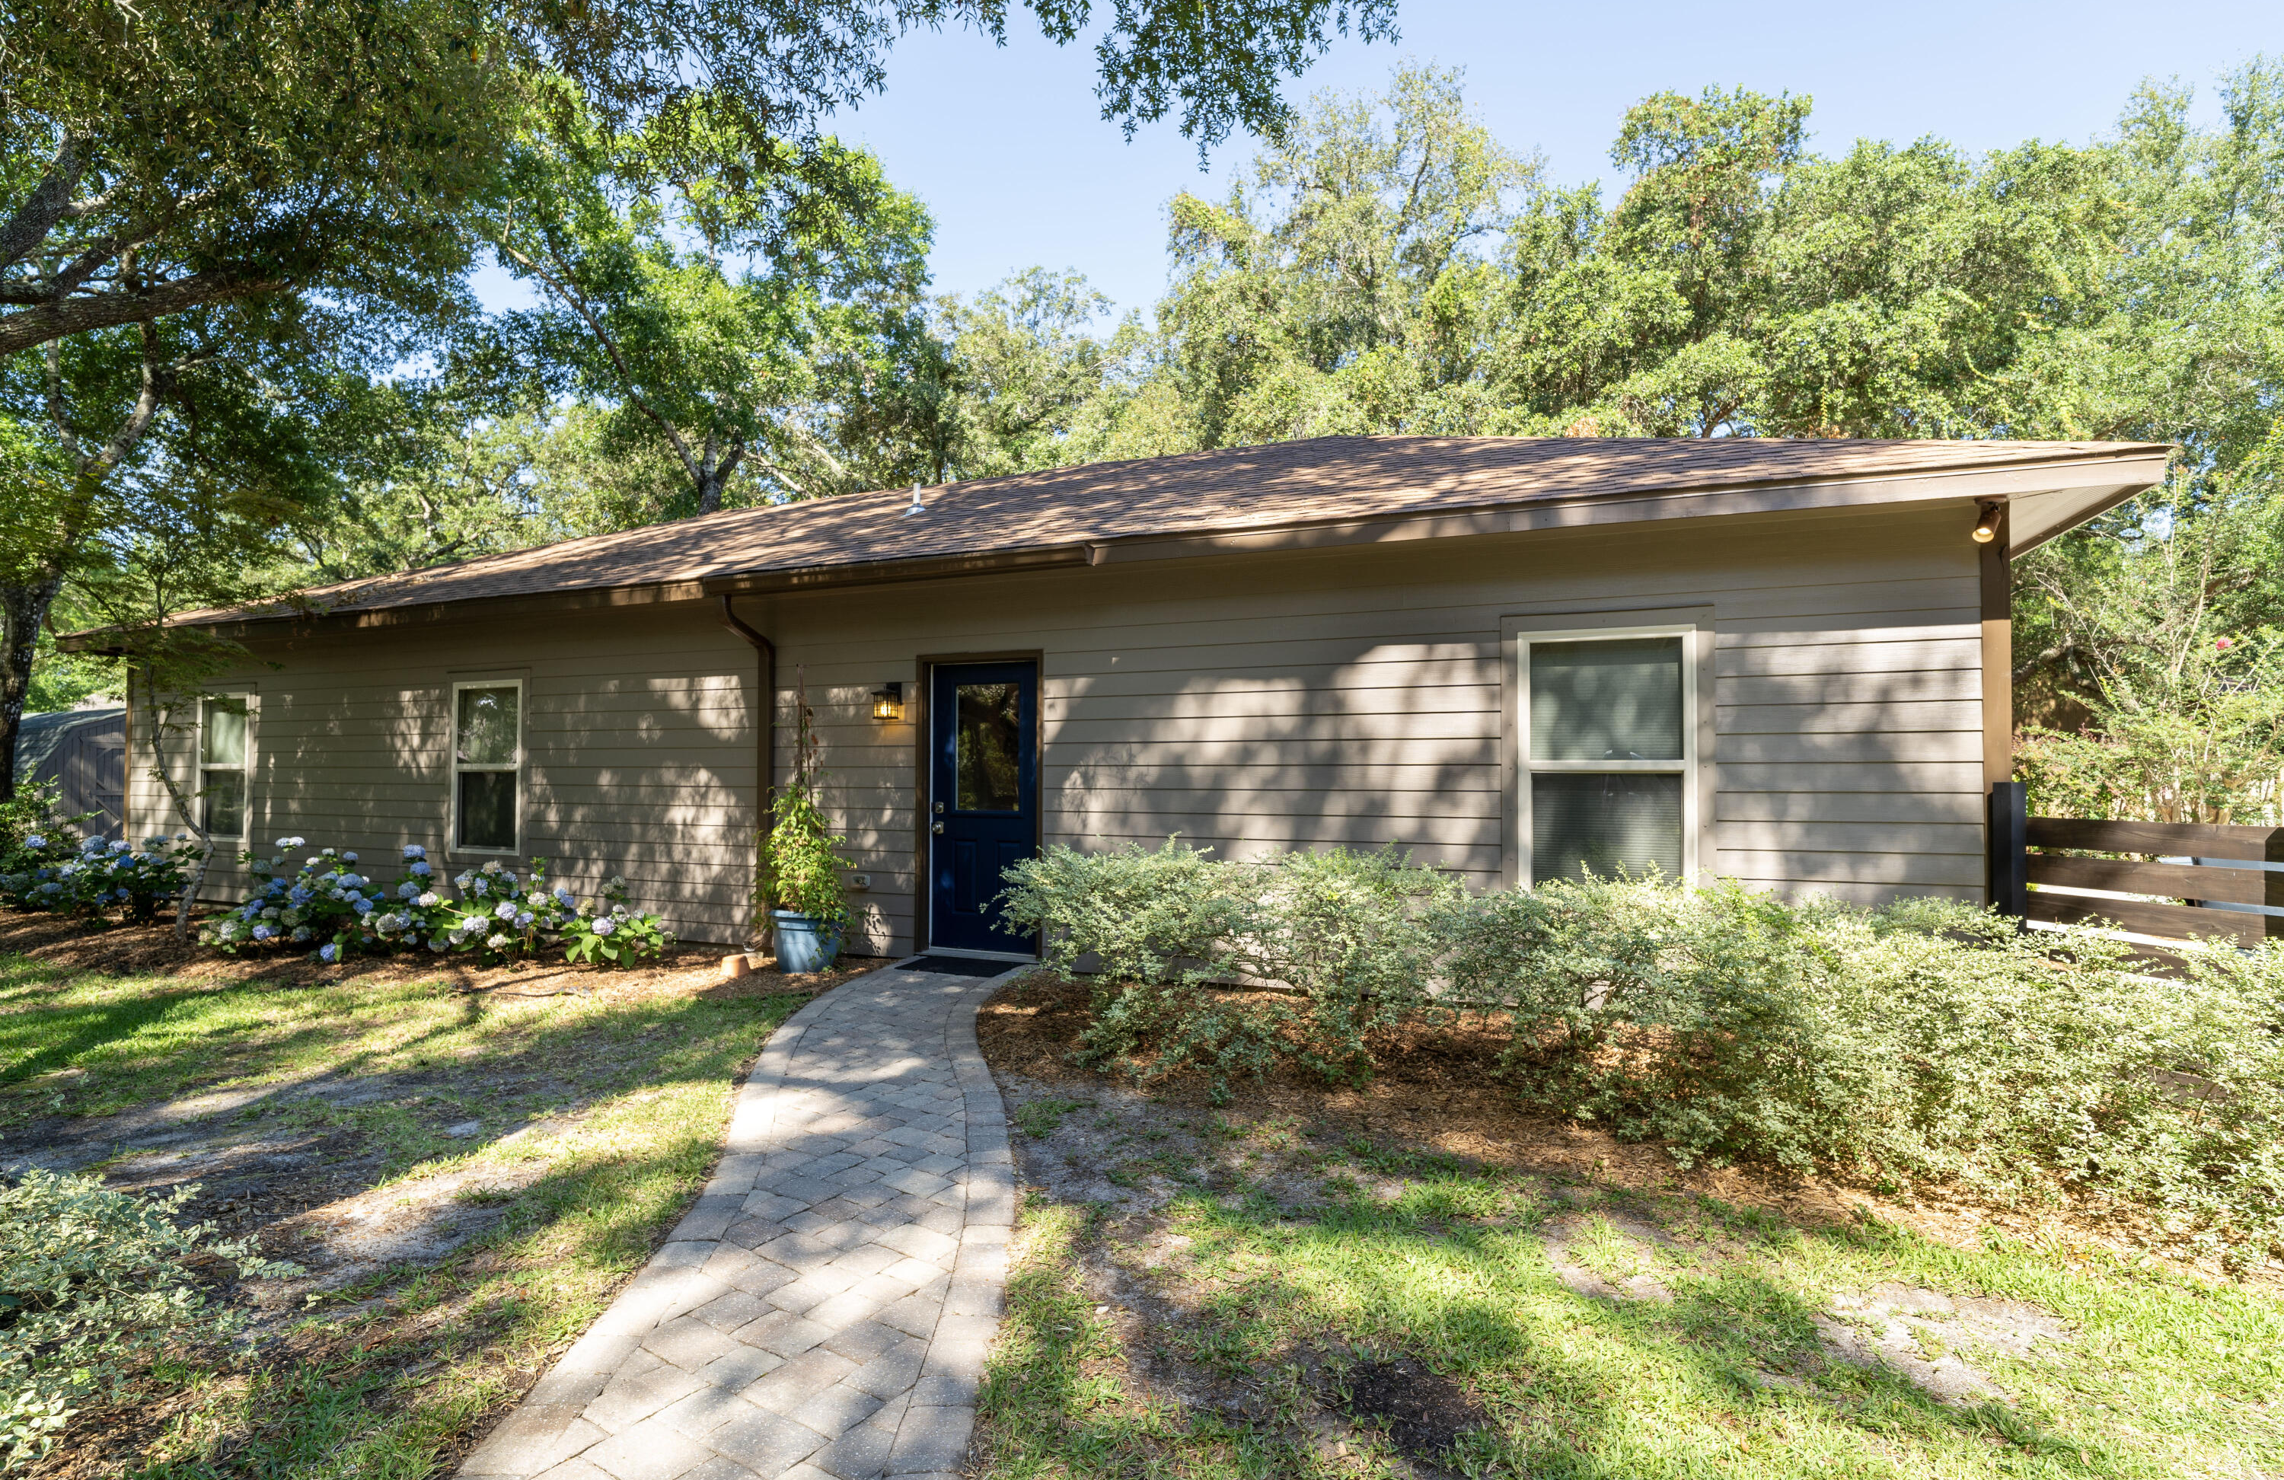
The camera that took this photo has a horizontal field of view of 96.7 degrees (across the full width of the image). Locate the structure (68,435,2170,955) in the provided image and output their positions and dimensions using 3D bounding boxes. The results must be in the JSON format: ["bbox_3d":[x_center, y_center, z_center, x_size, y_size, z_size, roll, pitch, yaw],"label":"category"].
[{"bbox_3d":[-1.873,-0.644,11.792,17.270,4.810,9.000,-1,-2,22],"label":"structure"}]

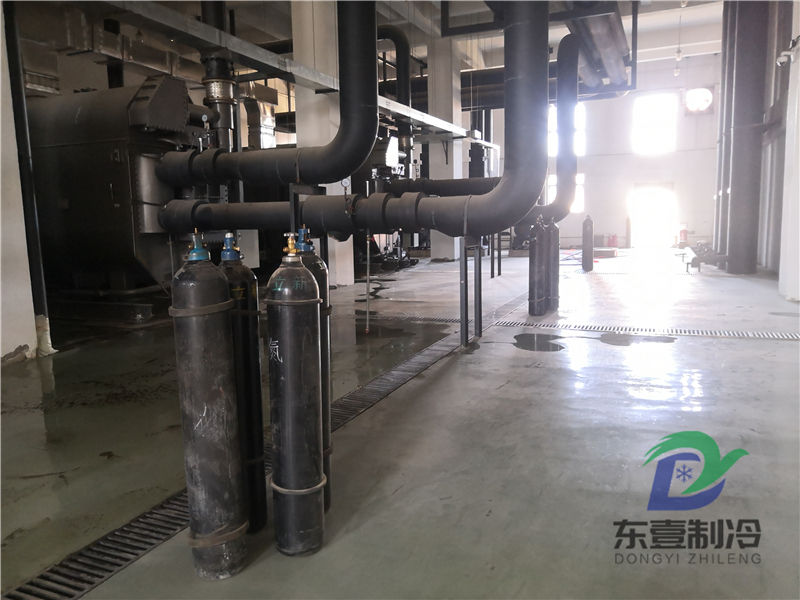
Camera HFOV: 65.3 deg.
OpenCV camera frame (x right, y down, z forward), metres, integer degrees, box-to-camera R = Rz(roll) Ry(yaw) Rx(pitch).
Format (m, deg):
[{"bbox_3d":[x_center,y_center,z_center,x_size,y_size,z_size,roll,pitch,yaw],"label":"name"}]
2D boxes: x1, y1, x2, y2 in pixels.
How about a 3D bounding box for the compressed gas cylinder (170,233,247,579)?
[{"bbox_3d":[-0.788,0.430,2.583,0.240,1.440,0.240,2,8,23],"label":"compressed gas cylinder"}]

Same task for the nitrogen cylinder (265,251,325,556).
[{"bbox_3d":[-0.460,0.417,2.750,0.245,1.410,0.245,-1,7,0],"label":"nitrogen cylinder"}]

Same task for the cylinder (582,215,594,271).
[{"bbox_3d":[4.823,-1.431,15.987,0.245,1.450,0.245,2,8,23],"label":"cylinder"}]

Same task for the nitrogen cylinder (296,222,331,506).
[{"bbox_3d":[-0.474,0.348,3.144,0.240,1.445,0.240,2,8,23],"label":"nitrogen cylinder"}]

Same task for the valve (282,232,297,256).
[{"bbox_3d":[-0.463,-0.236,2.666,0.068,0.102,0.062,-1,7,0],"label":"valve"}]

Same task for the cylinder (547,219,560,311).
[{"bbox_3d":[2.329,-0.540,9.557,0.235,1.440,0.235,2,8,23],"label":"cylinder"}]

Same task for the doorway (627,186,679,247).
[{"bbox_3d":[10.723,-3.488,26.478,2.000,2.560,0.200,2,8,23],"label":"doorway"}]

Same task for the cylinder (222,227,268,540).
[{"bbox_3d":[-0.775,0.388,2.969,0.240,1.425,0.240,2,8,23],"label":"cylinder"}]

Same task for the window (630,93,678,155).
[{"bbox_3d":[10.609,-7.344,25.992,1.800,2.480,0.170,2,8,23],"label":"window"}]

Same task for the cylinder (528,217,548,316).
[{"bbox_3d":[2.028,-0.497,9.204,0.235,1.460,0.235,2,8,23],"label":"cylinder"}]

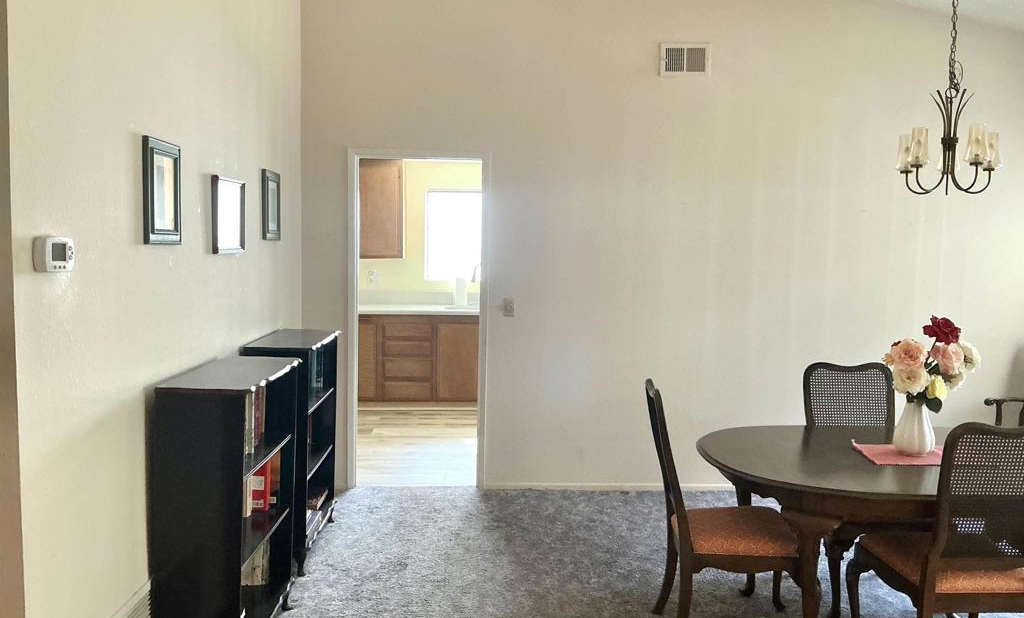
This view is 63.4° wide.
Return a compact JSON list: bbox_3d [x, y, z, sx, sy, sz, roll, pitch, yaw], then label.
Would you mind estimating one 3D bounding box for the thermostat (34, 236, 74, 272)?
[{"bbox_3d":[-1.175,-0.140,2.128,0.033,0.095,0.142,1,5,-2],"label":"thermostat"}]

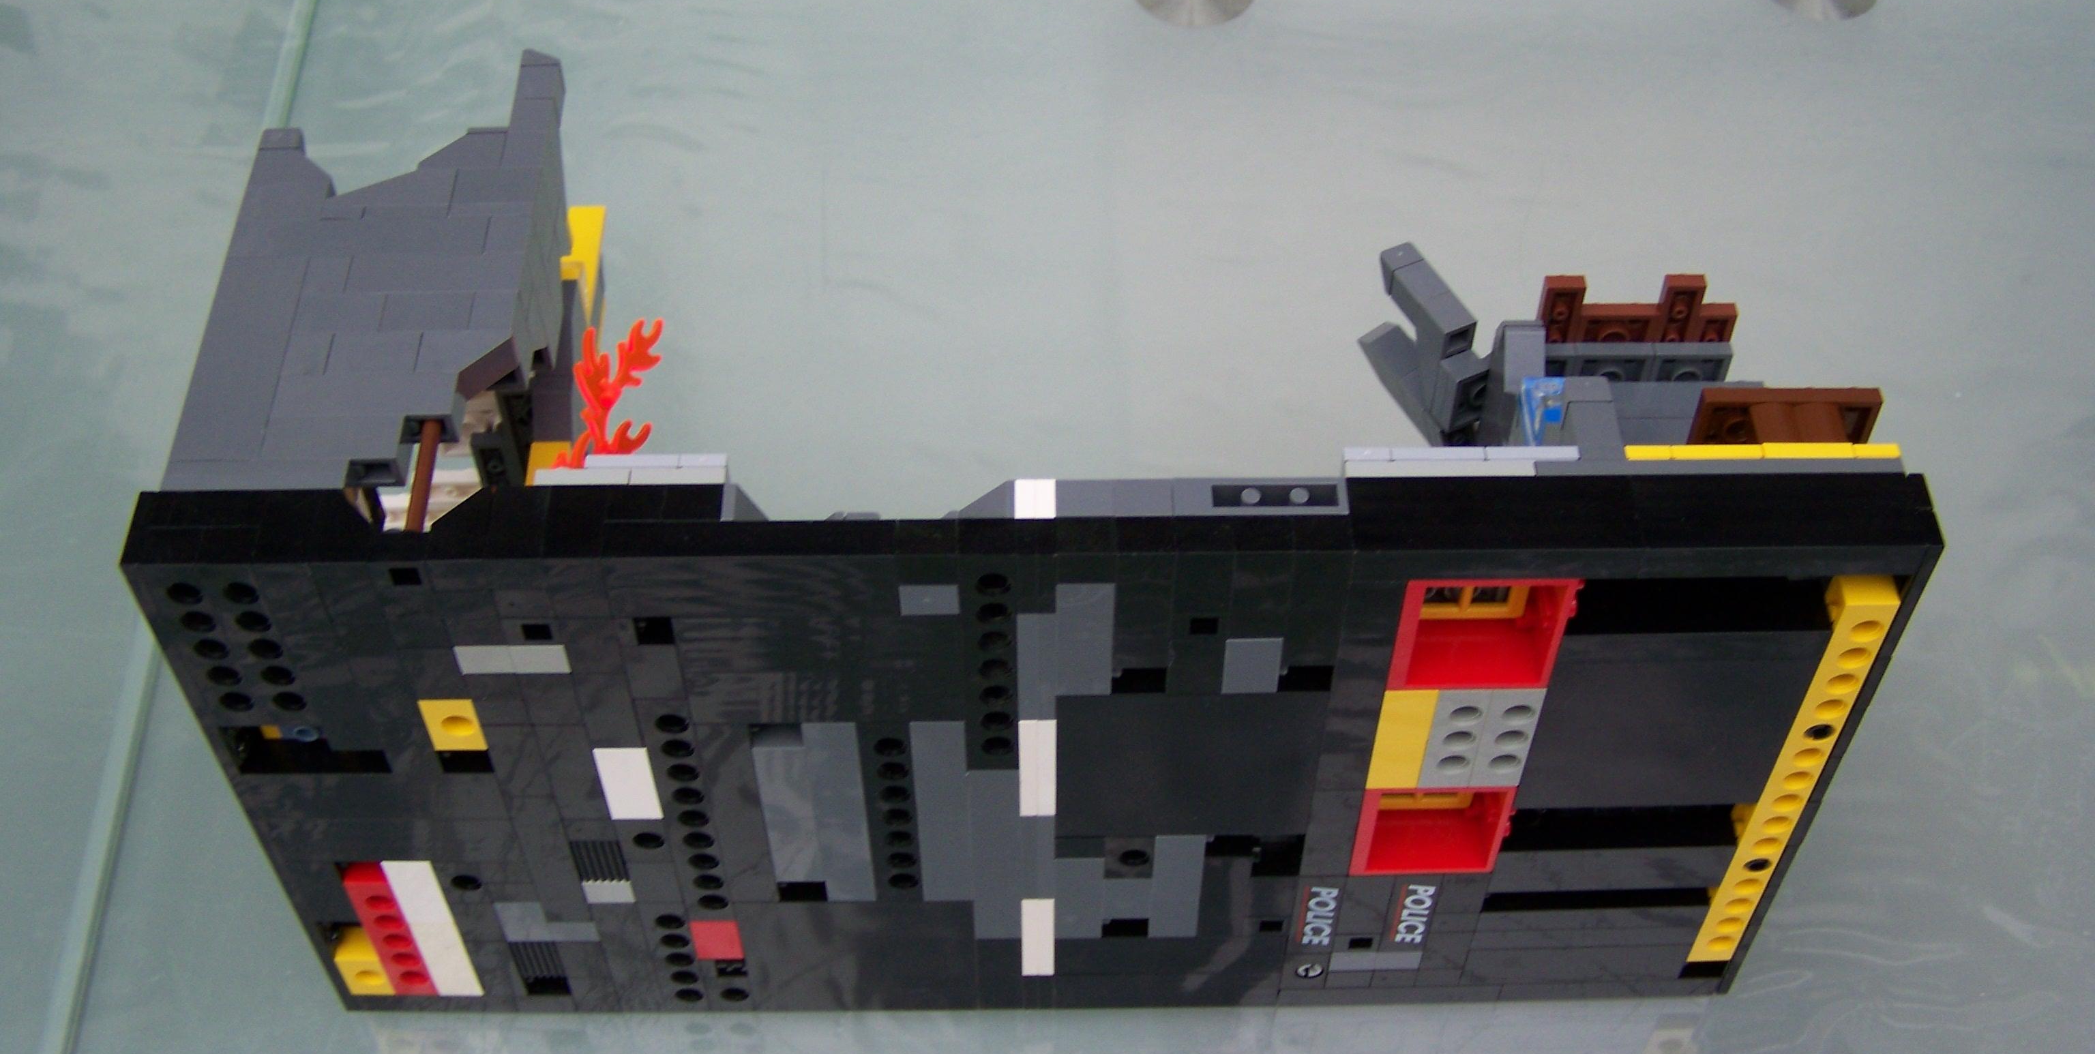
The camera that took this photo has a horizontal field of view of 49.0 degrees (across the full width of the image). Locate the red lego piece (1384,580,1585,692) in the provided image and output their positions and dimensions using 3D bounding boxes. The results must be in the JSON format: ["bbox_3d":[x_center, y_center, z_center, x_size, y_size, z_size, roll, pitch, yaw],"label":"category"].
[{"bbox_3d":[0.075,0.013,0.406,0.030,0.032,0.016,-1,51,0],"label":"red lego piece"}]

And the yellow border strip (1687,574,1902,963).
[{"bbox_3d":[0.143,0.051,0.448,0.010,0.128,0.008,-1,51,0],"label":"yellow border strip"}]

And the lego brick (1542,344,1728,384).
[{"bbox_3d":[0.115,-0.030,0.458,0.040,0.016,0.003,-1,51,-1],"label":"lego brick"}]

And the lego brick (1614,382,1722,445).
[{"bbox_3d":[0.123,-0.020,0.449,0.023,0.009,0.017,-1,51,0],"label":"lego brick"}]

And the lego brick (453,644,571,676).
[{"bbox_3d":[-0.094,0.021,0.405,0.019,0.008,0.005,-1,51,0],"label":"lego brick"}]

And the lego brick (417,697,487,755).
[{"bbox_3d":[-0.105,0.032,0.408,0.010,0.016,0.008,-1,51,-1],"label":"lego brick"}]

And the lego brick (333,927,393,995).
[{"bbox_3d":[-0.147,0.094,0.496,0.010,0.016,0.008,-1,51,0],"label":"lego brick"}]

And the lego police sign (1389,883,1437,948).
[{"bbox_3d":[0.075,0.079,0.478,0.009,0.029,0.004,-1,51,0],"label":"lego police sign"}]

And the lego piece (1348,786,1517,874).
[{"bbox_3d":[0.076,0.054,0.457,0.030,0.032,0.016,-1,51,0],"label":"lego piece"}]

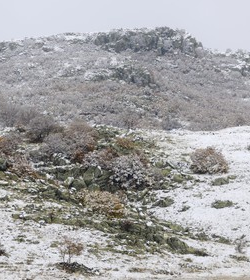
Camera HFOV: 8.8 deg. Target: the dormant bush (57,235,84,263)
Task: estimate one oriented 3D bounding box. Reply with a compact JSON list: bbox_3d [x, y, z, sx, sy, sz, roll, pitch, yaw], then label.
[{"bbox_3d":[-2.269,4.559,68.000,1.050,1.061,0.924,0,-1,0],"label":"dormant bush"}]

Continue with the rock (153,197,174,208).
[{"bbox_3d":[1.850,3.003,78.461,0.930,0.529,0.697,0,-2,0],"label":"rock"}]

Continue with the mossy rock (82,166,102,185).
[{"bbox_3d":[-1.969,2.087,96.000,1.140,1.037,0.912,0,-1,0],"label":"mossy rock"}]

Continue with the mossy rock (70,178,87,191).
[{"bbox_3d":[-2.648,2.534,93.000,0.994,0.670,0.795,0,-1,0],"label":"mossy rock"}]

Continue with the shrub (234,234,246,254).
[{"bbox_3d":[4.530,4.134,64.613,0.460,0.766,0.414,0,-2,0],"label":"shrub"}]

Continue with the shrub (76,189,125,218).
[{"bbox_3d":[-1.290,3.344,86.000,2.554,1.548,2.247,0,-1,0],"label":"shrub"}]

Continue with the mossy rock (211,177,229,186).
[{"bbox_3d":[5.108,2.220,87.356,0.932,0.491,0.699,0,-2,0],"label":"mossy rock"}]

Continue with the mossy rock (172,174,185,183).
[{"bbox_3d":[2.920,2.102,89.152,0.740,0.401,0.555,0,-2,0],"label":"mossy rock"}]

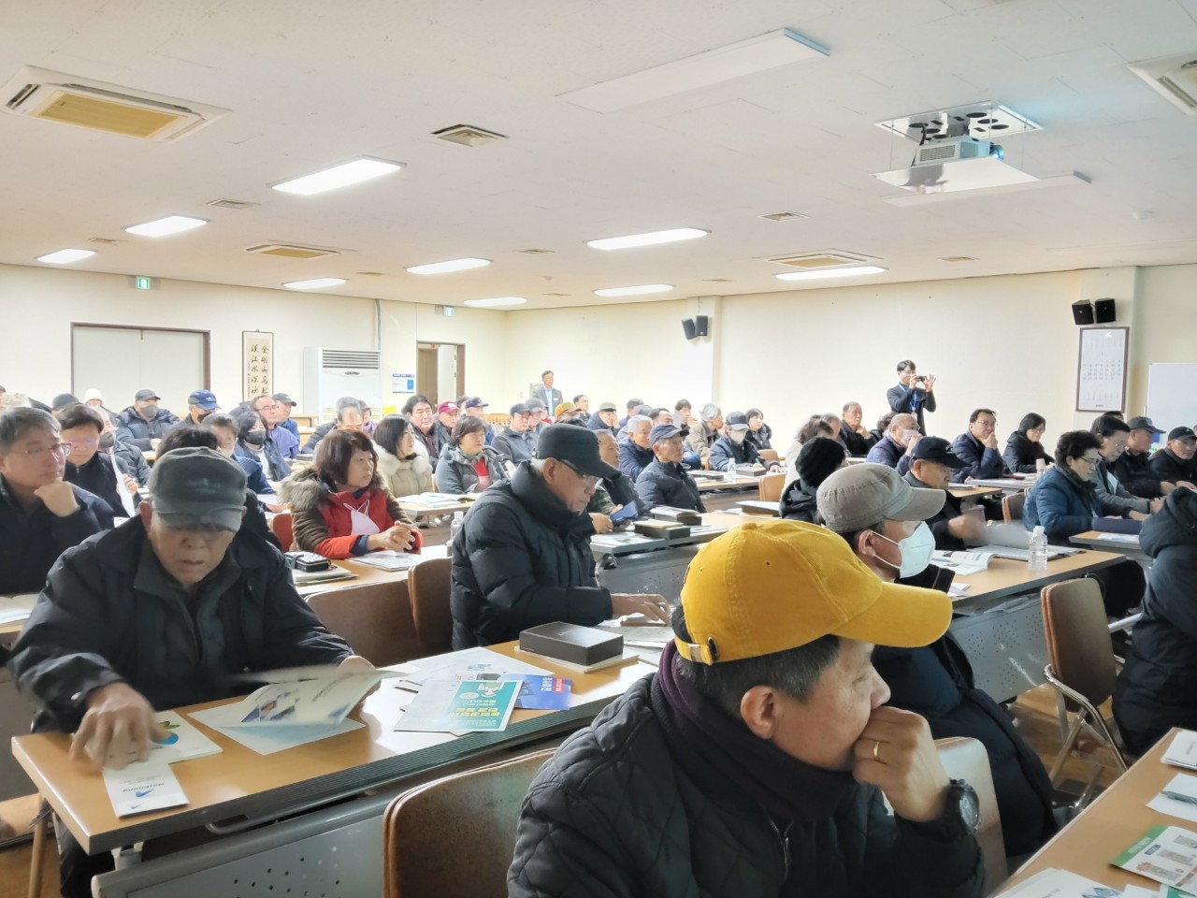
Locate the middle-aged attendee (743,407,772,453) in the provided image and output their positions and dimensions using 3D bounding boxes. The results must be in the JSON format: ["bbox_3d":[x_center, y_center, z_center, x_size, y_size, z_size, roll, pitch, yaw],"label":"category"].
[{"bbox_3d":[1.800,0.160,9.526,0.720,1.190,0.480,5,5,43],"label":"middle-aged attendee"}]

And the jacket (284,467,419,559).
[{"bbox_3d":[-1.000,0.374,3.681,0.530,0.590,0.470,-3,6,-44],"label":"jacket"}]

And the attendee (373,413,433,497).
[{"bbox_3d":[-1.109,0.390,5.449,0.700,1.210,0.500,4,5,38],"label":"attendee"}]

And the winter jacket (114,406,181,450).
[{"bbox_3d":[-3.885,-0.030,7.755,0.570,0.680,0.470,-2,5,-44],"label":"winter jacket"}]

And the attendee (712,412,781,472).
[{"bbox_3d":[1.265,0.293,7.434,0.600,1.200,0.720,-3,5,-42],"label":"attendee"}]

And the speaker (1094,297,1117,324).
[{"bbox_3d":[5.075,-1.385,8.995,0.190,0.222,0.155,-3,17,39],"label":"speaker"}]

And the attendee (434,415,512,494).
[{"bbox_3d":[-0.761,0.396,5.393,0.520,1.176,0.720,-2,5,-44],"label":"attendee"}]

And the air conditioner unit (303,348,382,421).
[{"bbox_3d":[-4.016,-0.620,14.098,1.030,1.845,0.520,-2,5,-44],"label":"air conditioner unit"}]

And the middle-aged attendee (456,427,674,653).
[{"bbox_3d":[-0.125,0.566,2.704,0.720,1.270,0.580,4,5,34],"label":"middle-aged attendee"}]

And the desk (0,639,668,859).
[{"bbox_3d":[-0.203,0.882,2.058,1.800,0.735,0.465,-2,5,-40],"label":"desk"}]

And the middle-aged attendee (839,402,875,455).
[{"bbox_3d":[2.399,0.197,8.343,0.510,1.285,0.730,-2,5,-39],"label":"middle-aged attendee"}]

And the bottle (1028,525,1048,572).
[{"bbox_3d":[1.676,0.371,3.422,0.066,0.174,0.066,5,5,43],"label":"bottle"}]

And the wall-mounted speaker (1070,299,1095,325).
[{"bbox_3d":[5.340,-1.496,9.882,0.180,0.240,0.195,-31,22,-33],"label":"wall-mounted speaker"}]

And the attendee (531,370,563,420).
[{"bbox_3d":[-0.821,-0.465,14.530,0.520,1.660,0.310,-1,4,-25],"label":"attendee"}]

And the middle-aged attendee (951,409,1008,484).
[{"bbox_3d":[3.000,0.321,6.918,0.520,1.266,0.730,-2,5,-39],"label":"middle-aged attendee"}]

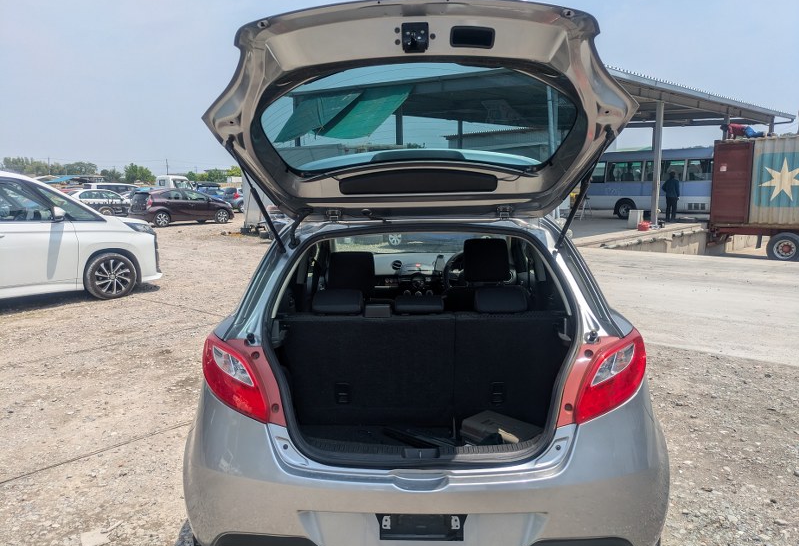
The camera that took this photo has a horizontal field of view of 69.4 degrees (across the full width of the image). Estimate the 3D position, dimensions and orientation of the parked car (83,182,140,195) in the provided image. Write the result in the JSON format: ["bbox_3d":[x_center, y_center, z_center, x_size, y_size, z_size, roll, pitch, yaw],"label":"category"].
[{"bbox_3d":[-19.157,-5.062,38.646,4.600,1.780,1.700,-7,11,-34],"label":"parked car"}]

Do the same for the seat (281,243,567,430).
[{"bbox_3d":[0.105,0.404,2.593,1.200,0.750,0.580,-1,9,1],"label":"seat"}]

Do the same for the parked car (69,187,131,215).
[{"bbox_3d":[-15.678,-3.607,30.074,4.500,1.430,1.760,-7,11,-35],"label":"parked car"}]

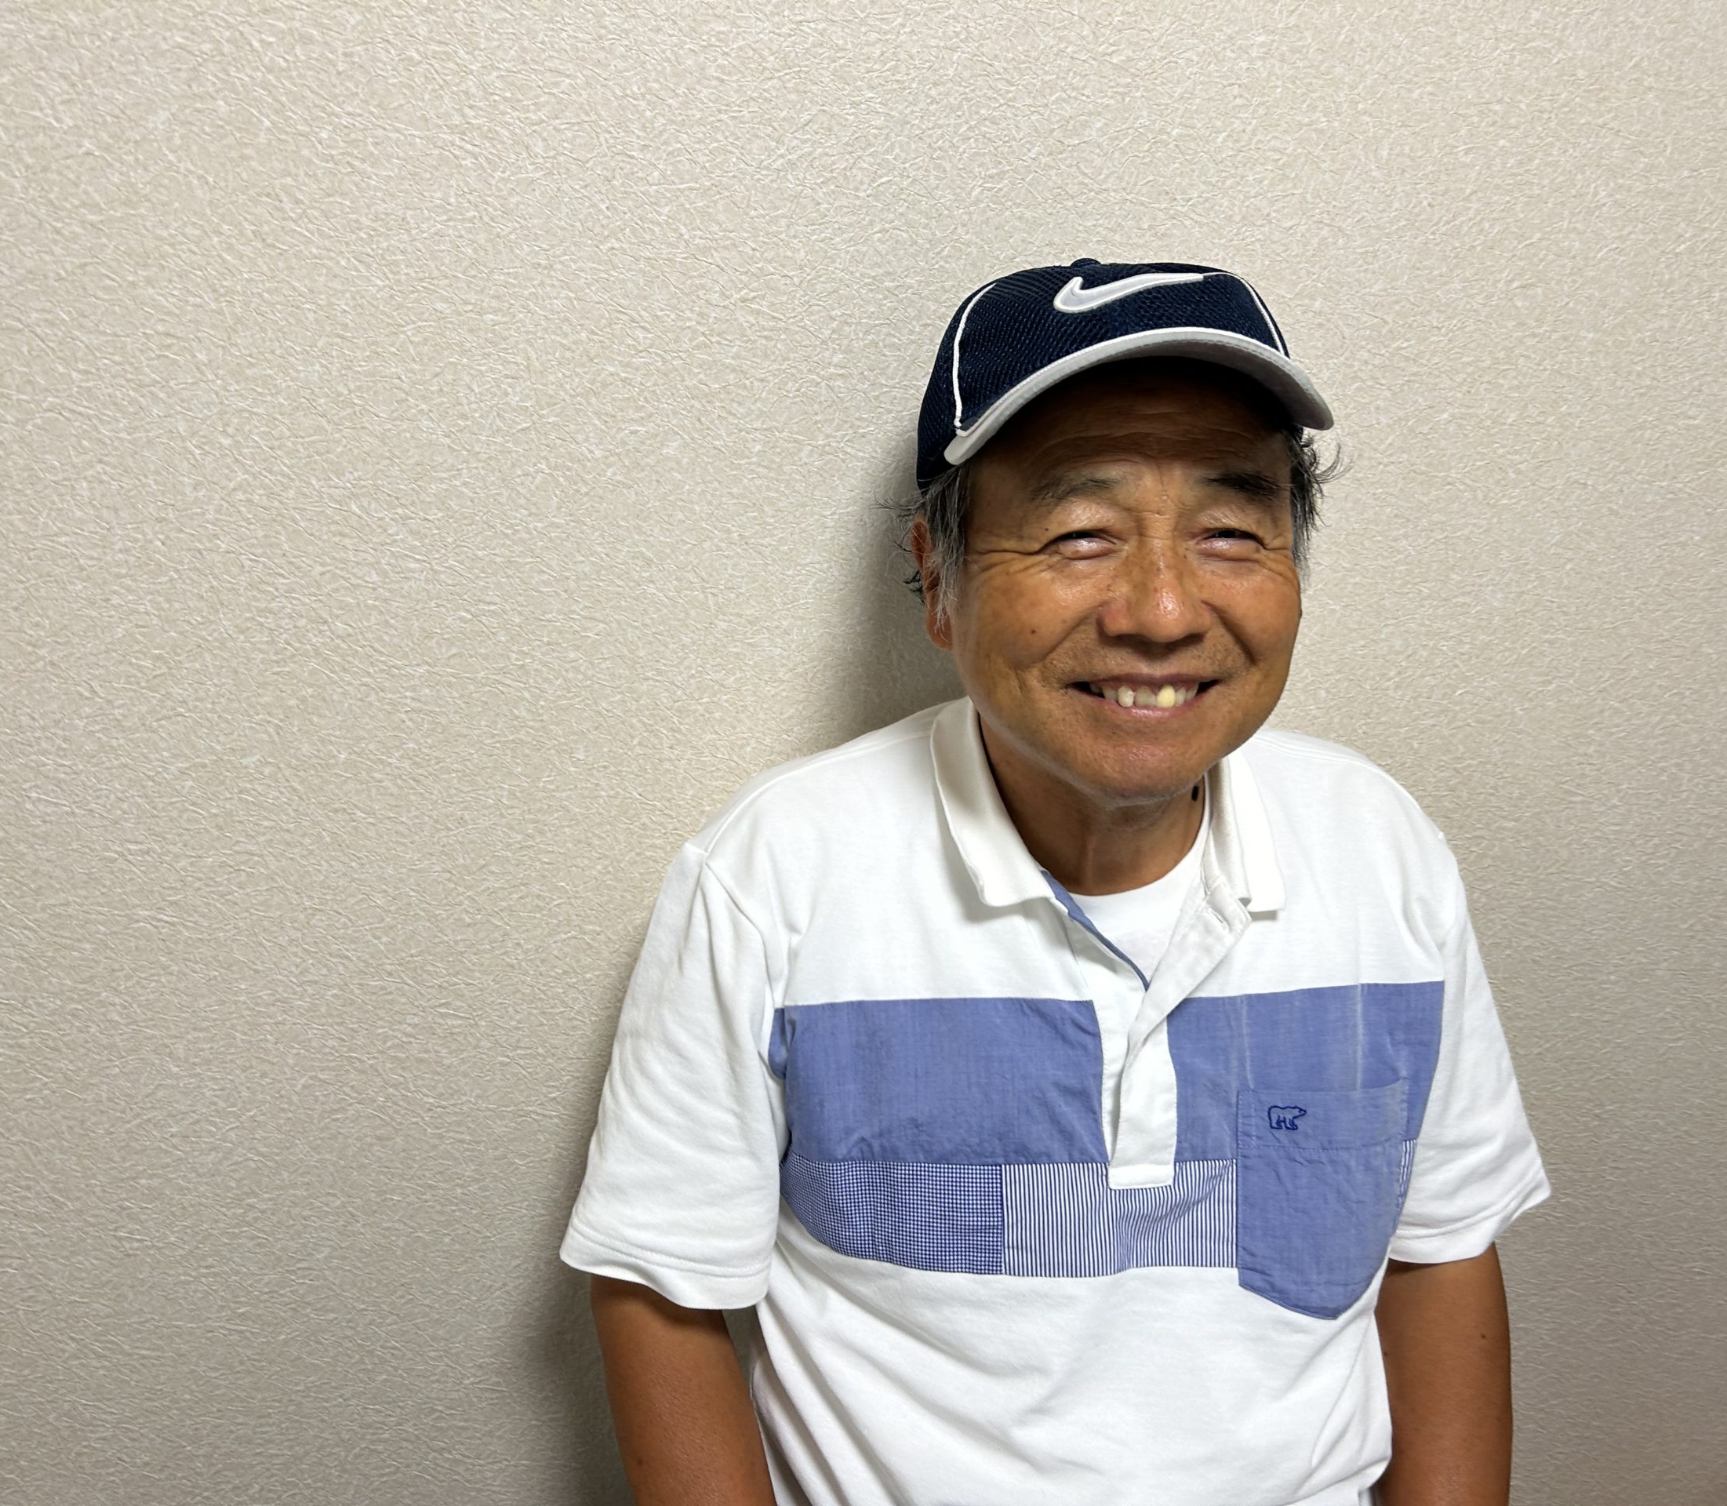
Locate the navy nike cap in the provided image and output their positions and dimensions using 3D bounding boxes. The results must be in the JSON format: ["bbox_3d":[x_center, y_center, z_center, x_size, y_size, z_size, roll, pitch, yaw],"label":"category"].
[{"bbox_3d":[0.114,-0.177,0.680,0.180,0.122,0.260,-2,-4,-6],"label":"navy nike cap"}]

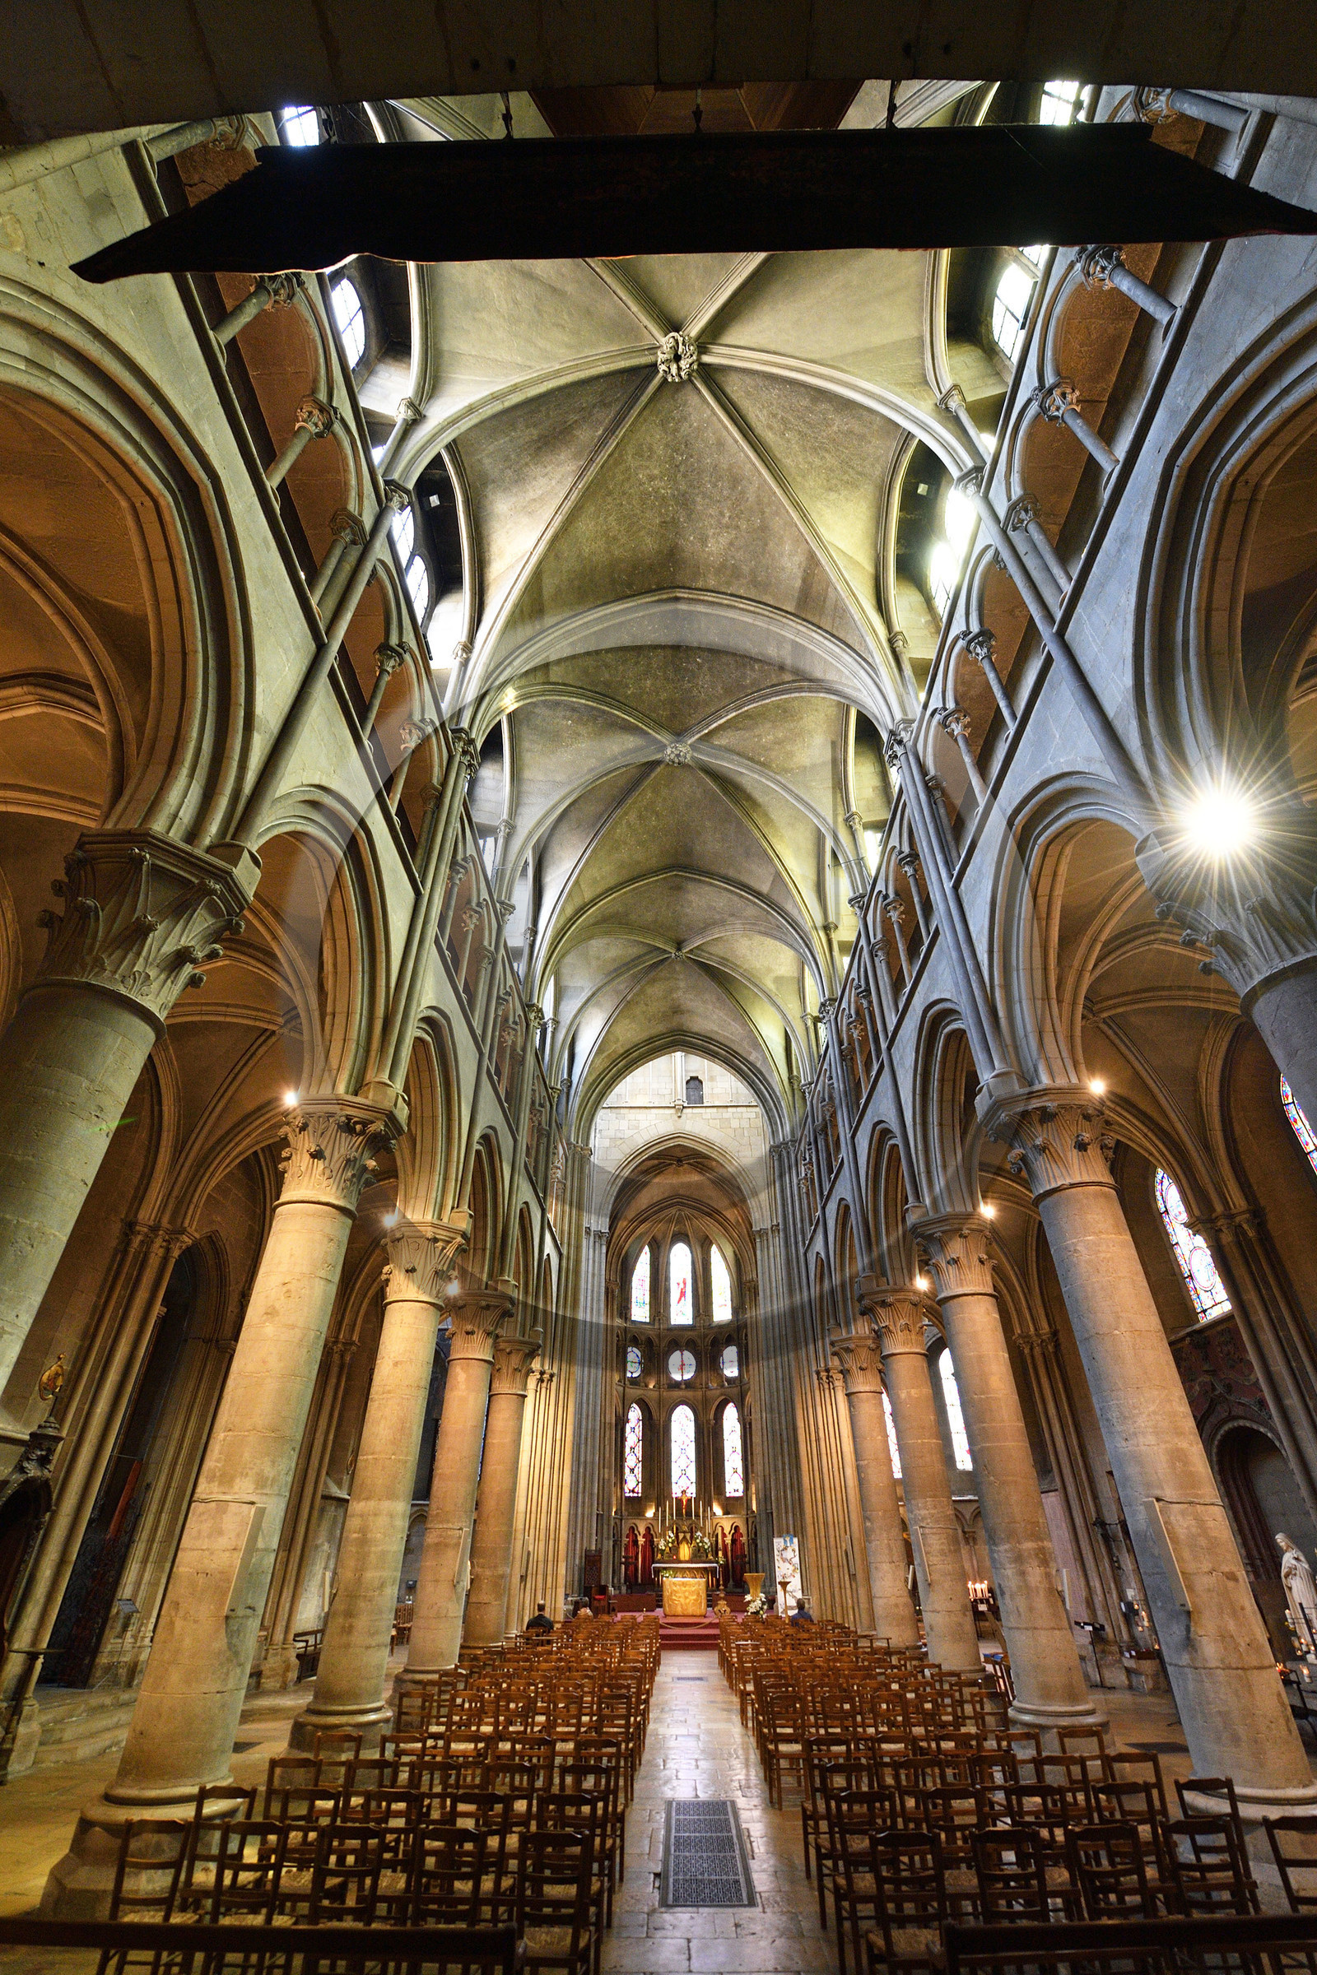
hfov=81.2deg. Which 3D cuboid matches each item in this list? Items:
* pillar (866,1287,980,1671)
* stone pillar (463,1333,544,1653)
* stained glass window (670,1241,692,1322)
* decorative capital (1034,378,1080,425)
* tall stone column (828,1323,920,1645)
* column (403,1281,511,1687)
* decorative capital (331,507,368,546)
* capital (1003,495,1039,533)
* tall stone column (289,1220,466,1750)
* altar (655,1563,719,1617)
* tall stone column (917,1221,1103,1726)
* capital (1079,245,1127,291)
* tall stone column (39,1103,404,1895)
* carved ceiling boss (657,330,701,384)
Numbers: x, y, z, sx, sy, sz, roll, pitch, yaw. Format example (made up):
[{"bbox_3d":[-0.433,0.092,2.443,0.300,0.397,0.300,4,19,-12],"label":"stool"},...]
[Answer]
[{"bbox_3d":[5.380,9.857,15.507,1.550,6.840,1.550,-1,-35,1],"label":"pillar"},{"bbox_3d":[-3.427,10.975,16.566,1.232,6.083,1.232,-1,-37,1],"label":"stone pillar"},{"bbox_3d":[1.198,15.745,41.103,1.155,4.325,0.192,-1,-37,1],"label":"stained glass window"},{"bbox_3d":[4.461,-6.558,8.601,0.390,0.330,0.390,-1,-35,1],"label":"decorative capital"},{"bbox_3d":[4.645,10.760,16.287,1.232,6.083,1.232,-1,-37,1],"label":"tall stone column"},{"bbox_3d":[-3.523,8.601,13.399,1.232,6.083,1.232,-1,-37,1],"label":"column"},{"bbox_3d":[-3.947,-5.869,9.818,0.390,0.330,0.390,-1,-35,1],"label":"decorative capital"},{"bbox_3d":[4.208,-5.434,8.852,0.354,0.347,0.354,-1,-37,1],"label":"capital"},{"bbox_3d":[-4.229,7.328,12.063,1.550,6.840,1.550,-1,-35,1],"label":"tall stone column"},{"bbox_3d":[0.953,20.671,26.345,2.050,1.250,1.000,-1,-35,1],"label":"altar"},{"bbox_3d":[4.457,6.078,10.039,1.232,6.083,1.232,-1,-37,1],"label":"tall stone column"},{"bbox_3d":[4.384,-7.123,7.599,0.390,0.330,0.390,-1,-35,1],"label":"capital"},{"bbox_3d":[-3.707,4.031,7.250,1.371,6.145,1.371,-1,-37,1],"label":"tall stone column"},{"bbox_3d":[0.324,-10.593,12.906,0.680,0.360,0.680,-1,-35,1],"label":"carved ceiling boss"}]

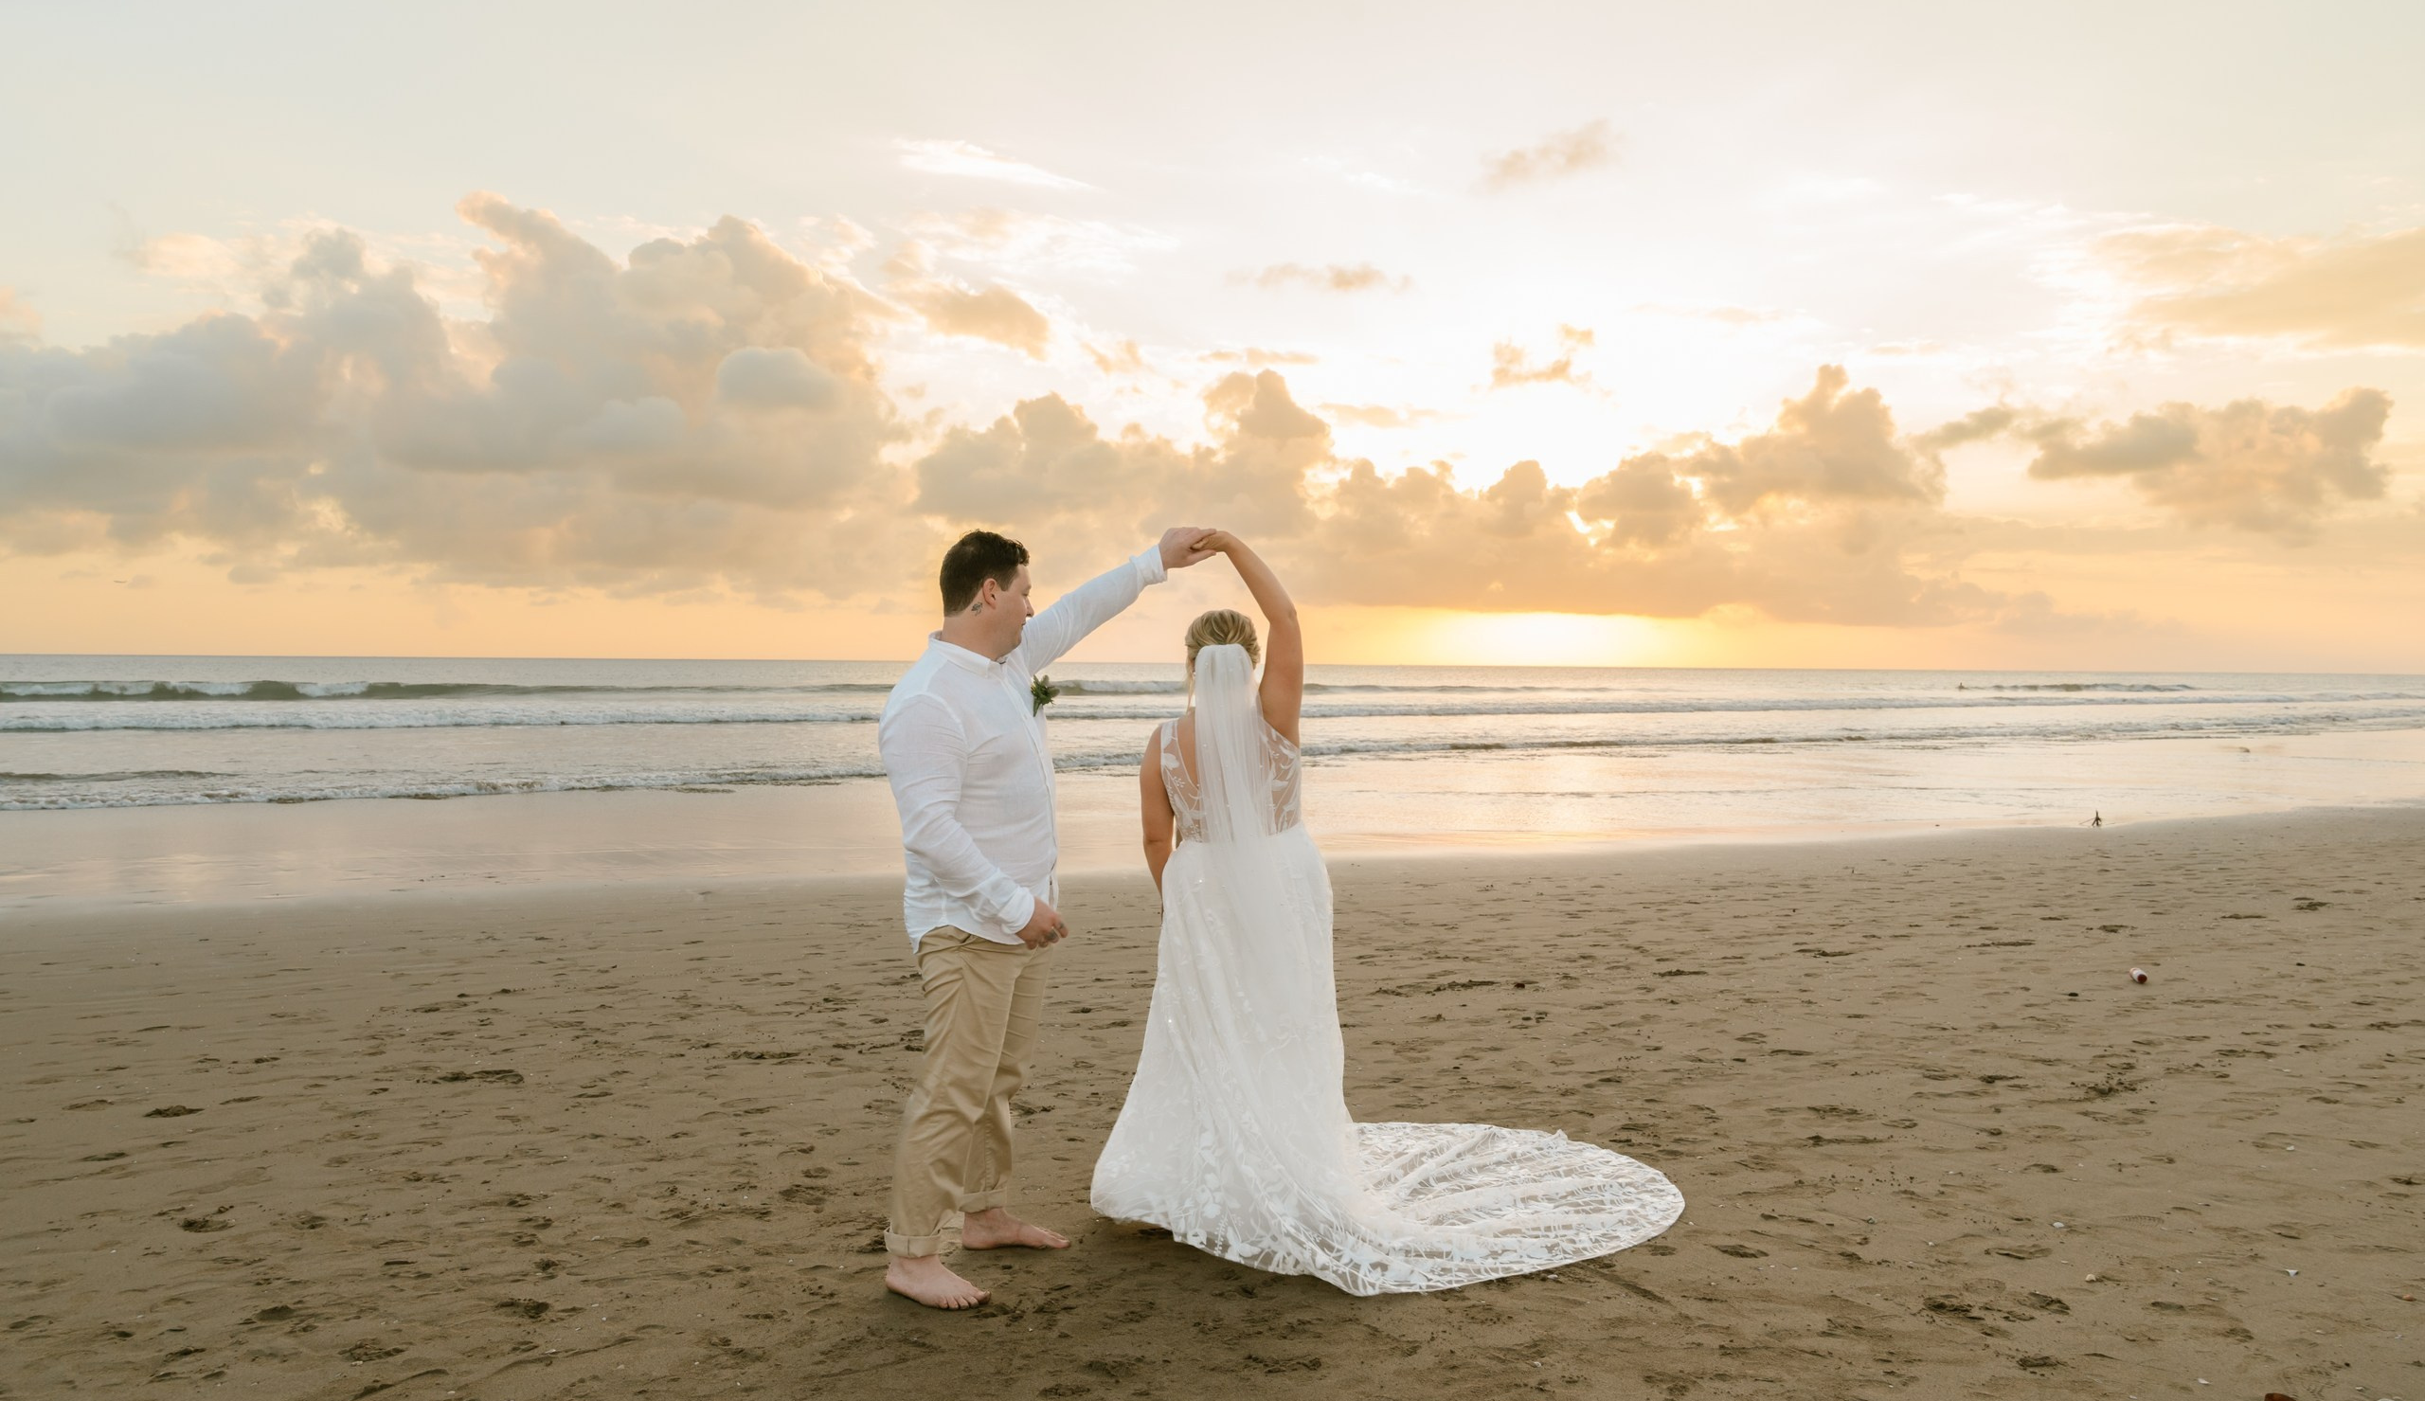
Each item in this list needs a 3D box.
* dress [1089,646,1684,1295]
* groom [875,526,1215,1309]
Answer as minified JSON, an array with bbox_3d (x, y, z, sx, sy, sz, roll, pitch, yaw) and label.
[{"bbox_3d":[0.480,0.619,4.540,1.600,1.520,1.200,0,1,-10],"label":"dress"},{"bbox_3d":[-0.410,0.477,4.090,0.720,1.810,0.620,1,1,17],"label":"groom"}]

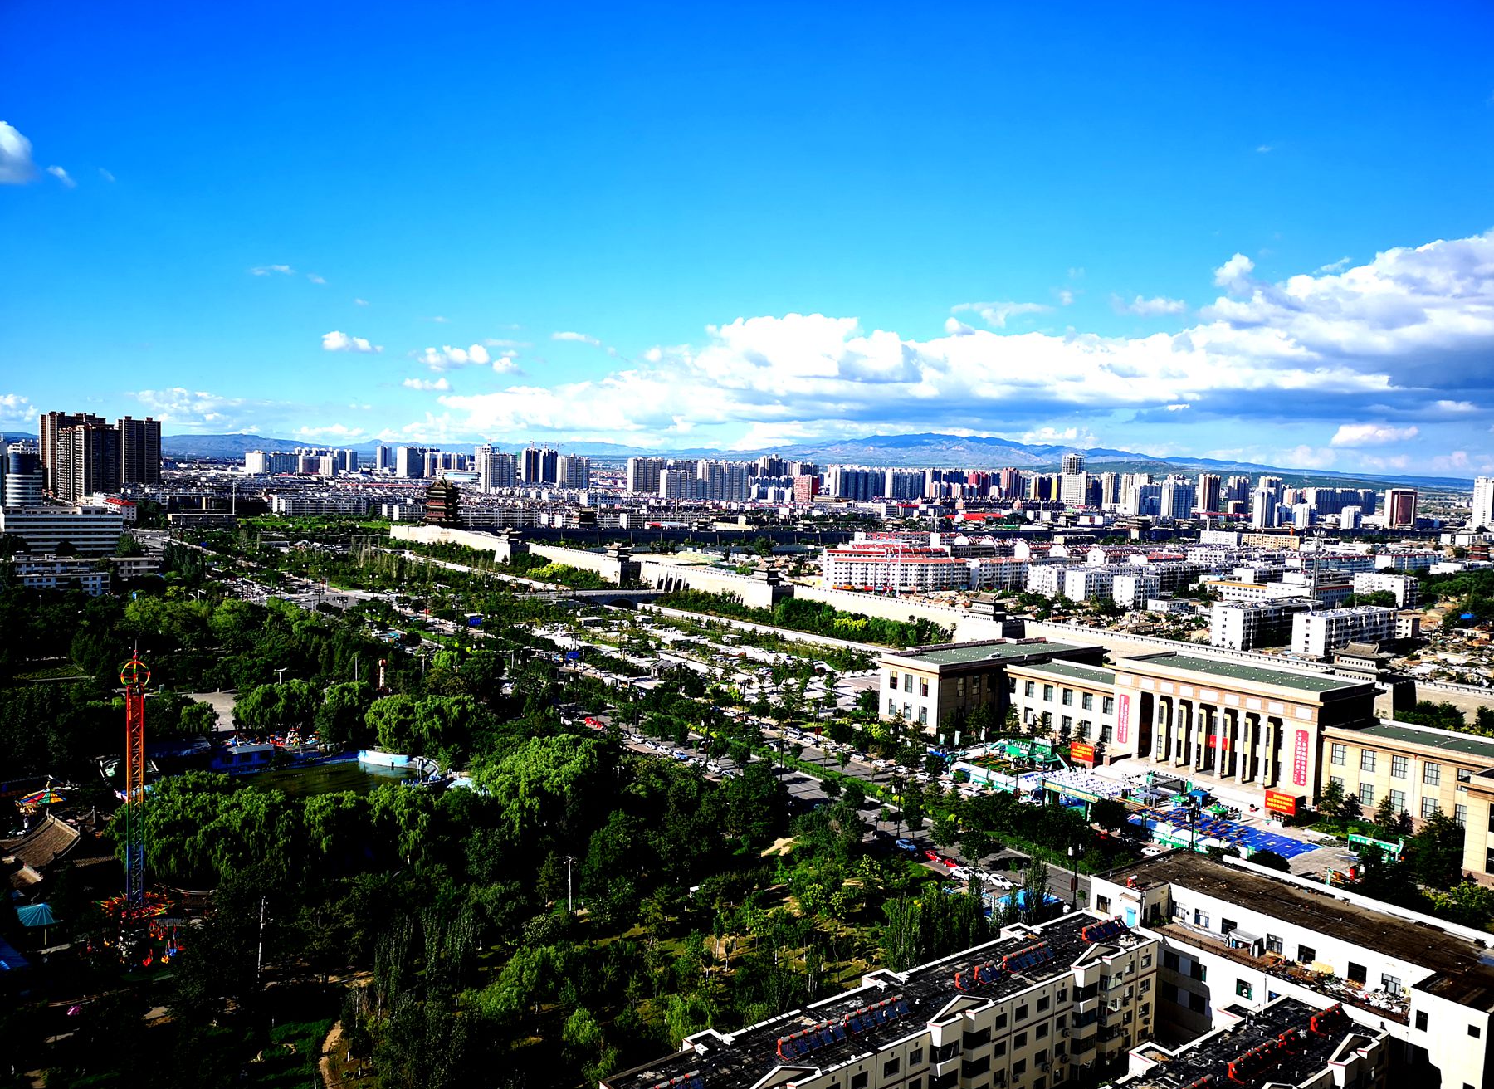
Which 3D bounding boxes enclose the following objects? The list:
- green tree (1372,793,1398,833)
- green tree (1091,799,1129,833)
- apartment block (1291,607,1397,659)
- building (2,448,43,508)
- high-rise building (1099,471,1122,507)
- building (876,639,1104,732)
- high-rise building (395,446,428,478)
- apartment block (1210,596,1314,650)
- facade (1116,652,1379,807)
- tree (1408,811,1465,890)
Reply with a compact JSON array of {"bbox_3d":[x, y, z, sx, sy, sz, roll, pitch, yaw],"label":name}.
[{"bbox_3d":[129.415,54.446,235.728,5.100,7.900,5.100,-1,5,-38],"label":"green tree"},{"bbox_3d":[71.103,52.985,227.528,6.900,6.100,6.900,-1,5,-38],"label":"green tree"},{"bbox_3d":[252.942,36.809,493.165,62.500,17.000,13.600,-1,5,-38],"label":"apartment block"},{"bbox_3d":[-516.556,-35.077,831.131,23.500,67.000,23.000,-1,5,-38],"label":"building"},{"bbox_3d":[765.625,-108.607,2450.000,26.000,86.860,24.000,-1,5,-38],"label":"high-rise building"},{"bbox_3d":[70.867,40.035,338.349,70.500,19.176,24.323,-1,5,-38],"label":"building"},{"bbox_3d":[-877.420,-208.509,3048.547,54.000,89.000,44.000,-1,5,-38],"label":"high-rise building"},{"bbox_3d":[222.525,34.383,498.988,64.000,17.500,13.500,-1,5,-38],"label":"apartment block"},{"bbox_3d":[118.552,42.477,281.479,29.258,24.887,52.523,-1,5,-38],"label":"facade"},{"bbox_3d":[122.727,53.698,206.385,9.300,13.000,9.300,-1,5,-38],"label":"tree"}]

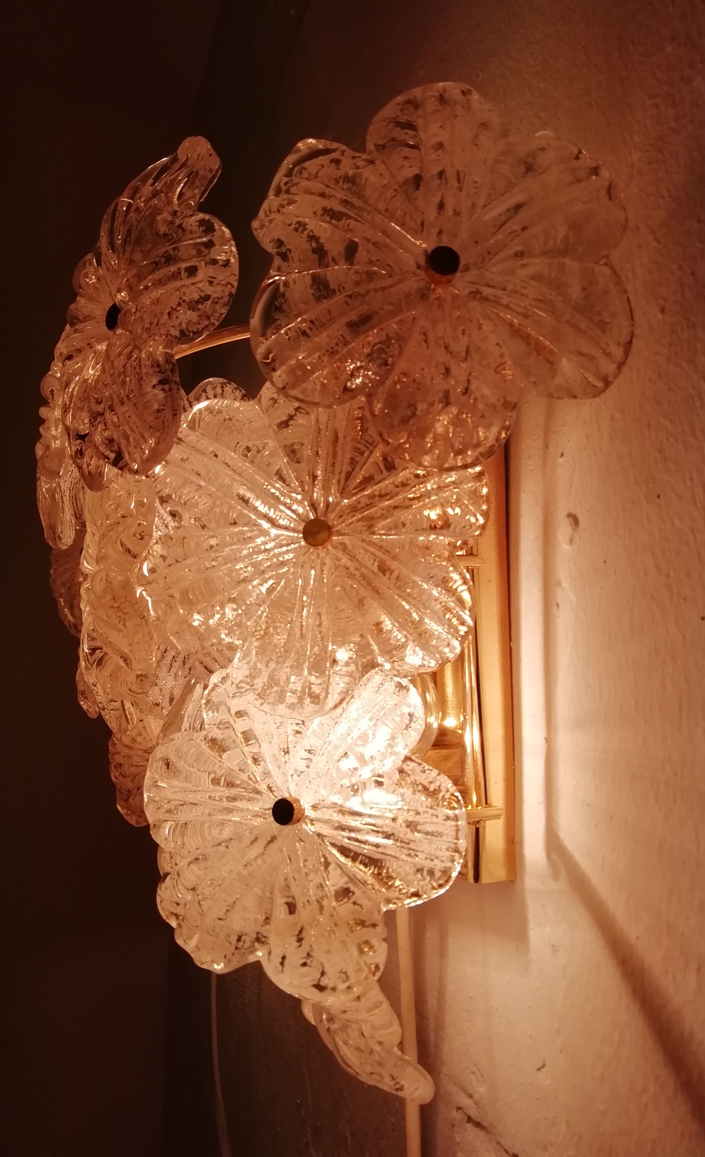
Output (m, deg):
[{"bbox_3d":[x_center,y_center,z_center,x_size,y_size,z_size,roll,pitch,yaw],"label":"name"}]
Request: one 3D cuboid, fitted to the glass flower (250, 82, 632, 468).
[{"bbox_3d":[0.031,-0.105,0.303,0.132,0.132,0.035,0,-2,2],"label":"glass flower"}]

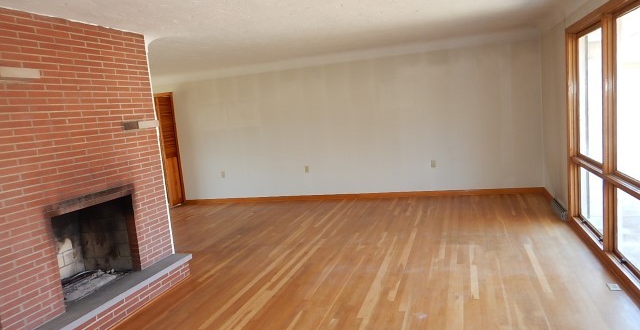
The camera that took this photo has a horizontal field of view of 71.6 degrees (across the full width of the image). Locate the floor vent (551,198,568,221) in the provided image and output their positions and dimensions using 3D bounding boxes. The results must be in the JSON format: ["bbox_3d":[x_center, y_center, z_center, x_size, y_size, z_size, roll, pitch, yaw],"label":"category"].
[{"bbox_3d":[3.024,0.557,5.624,0.069,0.104,0.691,-3,8,18],"label":"floor vent"}]

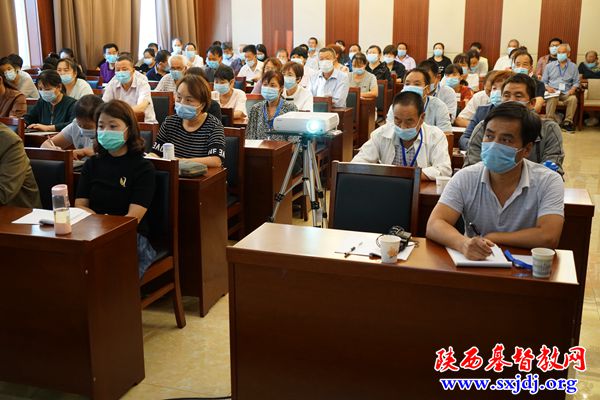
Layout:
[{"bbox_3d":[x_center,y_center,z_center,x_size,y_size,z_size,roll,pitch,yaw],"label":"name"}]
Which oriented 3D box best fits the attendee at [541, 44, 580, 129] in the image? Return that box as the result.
[{"bbox_3d":[3.933,-1.684,10.141,0.580,1.320,0.800,5,15,17],"label":"attendee"}]

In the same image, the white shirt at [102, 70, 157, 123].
[{"bbox_3d":[-1.595,-0.889,6.277,0.470,0.580,0.350,4,15,16],"label":"white shirt"}]

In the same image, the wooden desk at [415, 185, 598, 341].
[{"bbox_3d":[0.831,0.305,3.483,1.200,0.760,0.380,5,15,17],"label":"wooden desk"}]

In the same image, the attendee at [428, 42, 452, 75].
[{"bbox_3d":[2.277,-1.896,10.996,0.480,1.290,0.780,4,15,15],"label":"attendee"}]

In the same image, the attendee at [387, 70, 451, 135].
[{"bbox_3d":[0.838,-0.291,4.762,0.520,1.251,0.780,5,15,17],"label":"attendee"}]

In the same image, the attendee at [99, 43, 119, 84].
[{"bbox_3d":[-2.519,-1.401,8.879,0.460,1.313,0.750,5,15,17],"label":"attendee"}]

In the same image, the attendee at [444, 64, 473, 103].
[{"bbox_3d":[1.580,-0.731,6.658,0.550,1.190,0.720,6,16,22],"label":"attendee"}]

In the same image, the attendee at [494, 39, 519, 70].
[{"bbox_3d":[3.288,-1.786,10.510,0.520,1.320,0.780,5,15,19],"label":"attendee"}]

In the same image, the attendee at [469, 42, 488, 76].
[{"bbox_3d":[2.838,-1.826,10.705,0.500,1.300,0.780,5,15,17],"label":"attendee"}]

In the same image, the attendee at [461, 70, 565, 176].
[{"bbox_3d":[1.153,-0.027,3.693,0.540,1.300,0.760,5,15,17],"label":"attendee"}]

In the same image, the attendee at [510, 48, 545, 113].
[{"bbox_3d":[2.161,-0.747,6.433,0.520,1.313,0.780,5,15,17],"label":"attendee"}]

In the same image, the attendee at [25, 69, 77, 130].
[{"bbox_3d":[-1.993,-0.439,5.424,0.580,1.210,0.720,5,15,17],"label":"attendee"}]

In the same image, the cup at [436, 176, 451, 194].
[{"bbox_3d":[0.706,-0.074,3.262,0.074,0.085,0.074,5,15,17],"label":"cup"}]

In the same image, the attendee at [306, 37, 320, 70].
[{"bbox_3d":[0.215,-1.938,10.879,0.480,1.384,0.750,5,15,17],"label":"attendee"}]

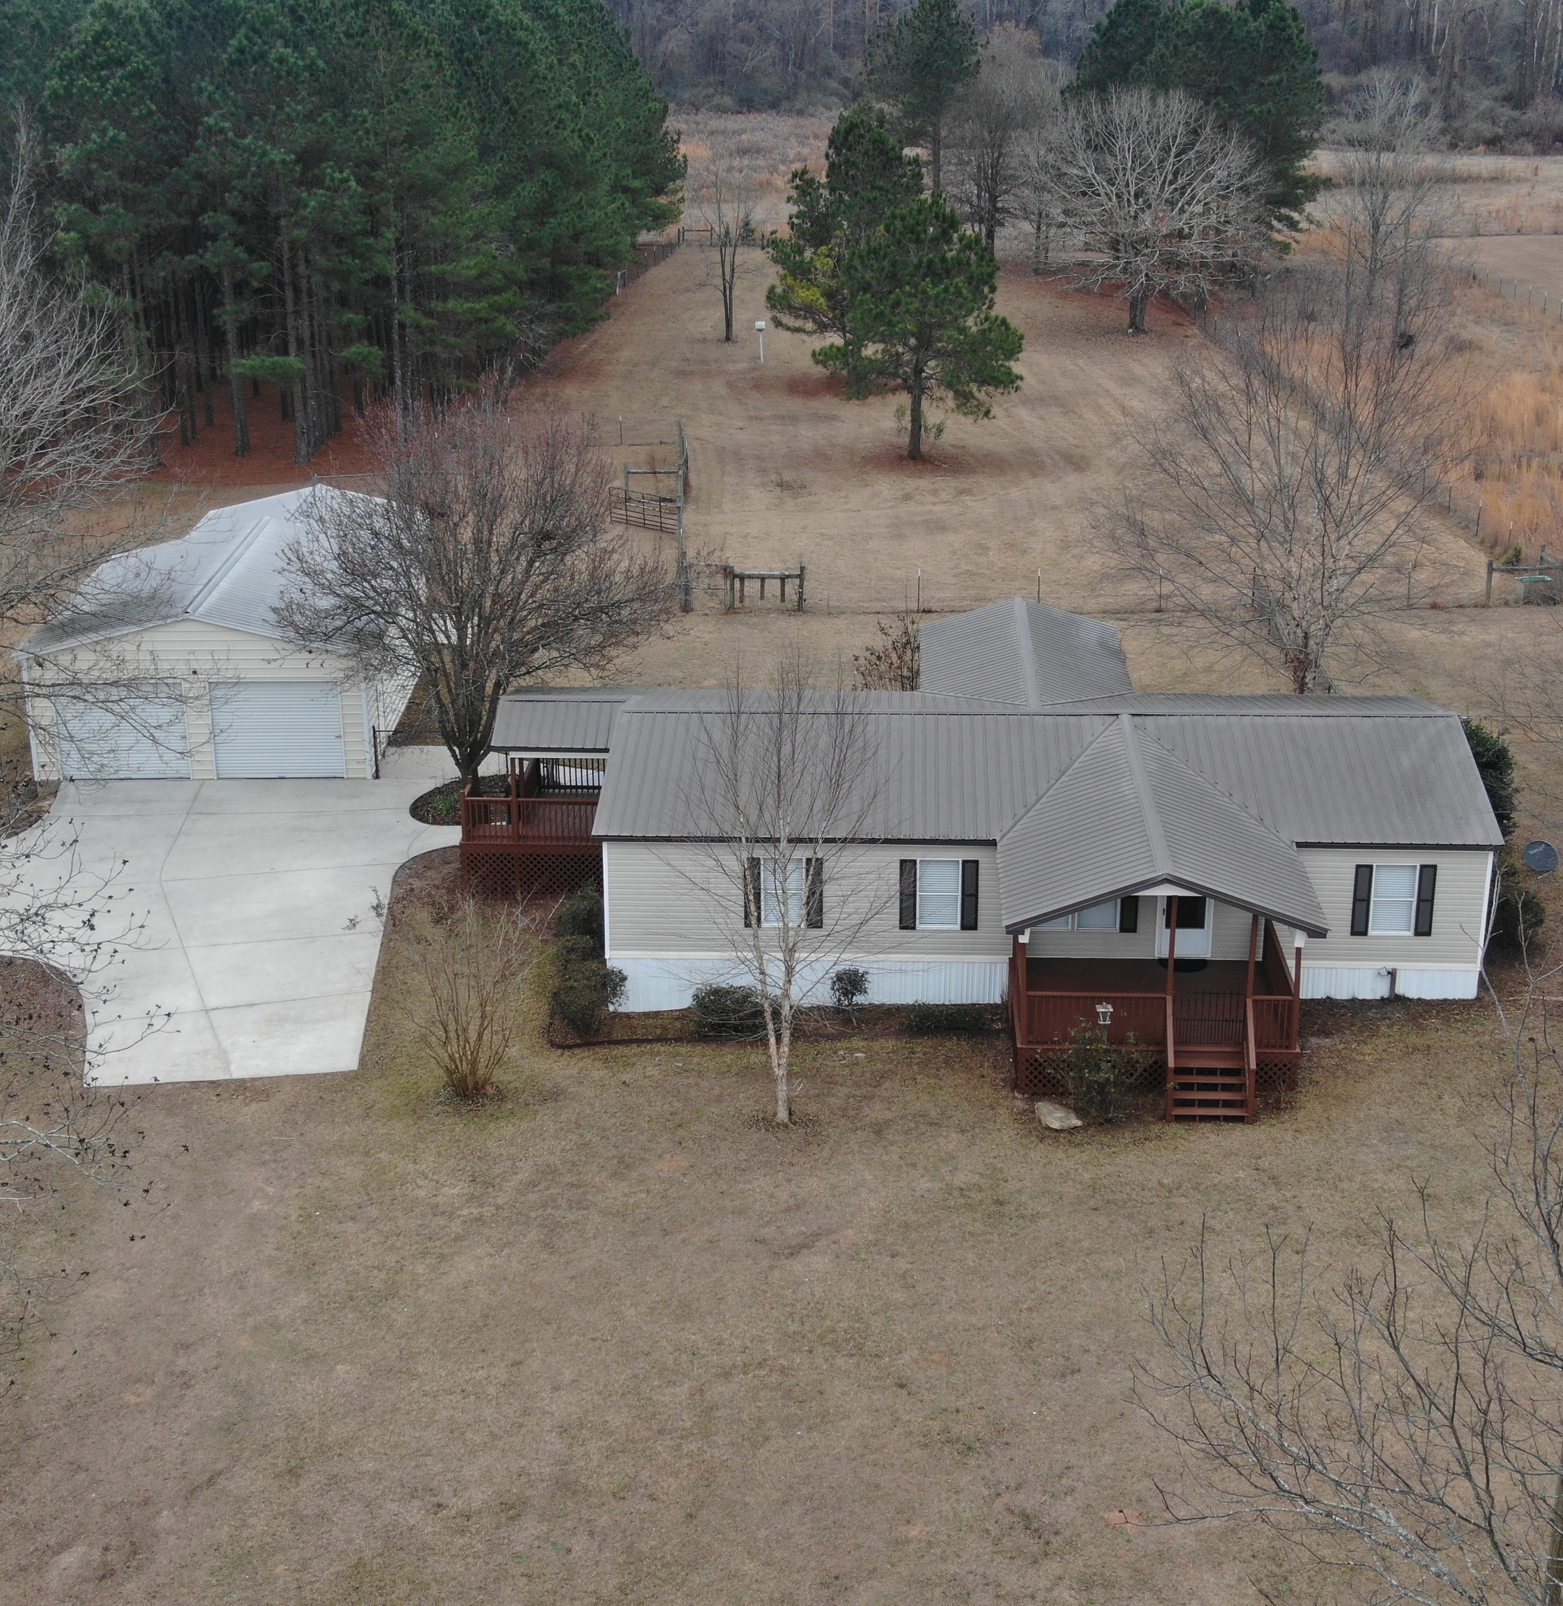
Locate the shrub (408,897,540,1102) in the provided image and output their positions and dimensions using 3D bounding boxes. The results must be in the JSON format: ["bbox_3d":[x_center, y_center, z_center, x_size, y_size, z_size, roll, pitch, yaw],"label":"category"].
[{"bbox_3d":[-5.408,3.324,42.396,2.250,3.600,2.200,0,20,0],"label":"shrub"}]

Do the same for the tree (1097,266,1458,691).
[{"bbox_3d":[11.925,-7.286,59.026,8.500,10.800,8.200,0,20,0],"label":"tree"}]

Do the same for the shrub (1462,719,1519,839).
[{"bbox_3d":[14.398,-0.694,52.549,2.300,2.650,2.300,0,20,0],"label":"shrub"}]

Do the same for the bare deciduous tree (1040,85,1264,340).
[{"bbox_3d":[16.964,-27.089,112.269,11.000,11.200,10.500,0,20,0],"label":"bare deciduous tree"}]

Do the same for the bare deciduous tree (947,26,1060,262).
[{"bbox_3d":[13.326,-39.516,148.759,6.839,13.935,6.839,1,19,4],"label":"bare deciduous tree"}]

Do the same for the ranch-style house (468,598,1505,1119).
[{"bbox_3d":[3.115,0.210,49.193,19.900,4.400,18.300,1,19,4],"label":"ranch-style house"}]

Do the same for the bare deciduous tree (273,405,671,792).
[{"bbox_3d":[-6.942,-4.656,55.807,8.674,9.074,8.674,1,19,4],"label":"bare deciduous tree"}]

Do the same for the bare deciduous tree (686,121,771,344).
[{"bbox_3d":[-2.613,-27.825,120.758,4.164,10.520,4.164,1,19,4],"label":"bare deciduous tree"}]

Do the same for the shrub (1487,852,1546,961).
[{"bbox_3d":[13.964,2.000,46.873,1.200,1.600,1.200,1,19,4],"label":"shrub"}]

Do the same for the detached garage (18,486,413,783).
[{"bbox_3d":[-13.549,-4.855,64.797,8.300,3.950,15.200,-1,19,0],"label":"detached garage"}]

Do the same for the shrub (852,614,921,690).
[{"bbox_3d":[2.592,-2.308,56.948,2.400,3.600,2.300,0,20,0],"label":"shrub"}]

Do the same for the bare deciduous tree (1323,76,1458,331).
[{"bbox_3d":[29.845,-29.370,121.107,6.550,12.387,6.550,1,19,4],"label":"bare deciduous tree"}]

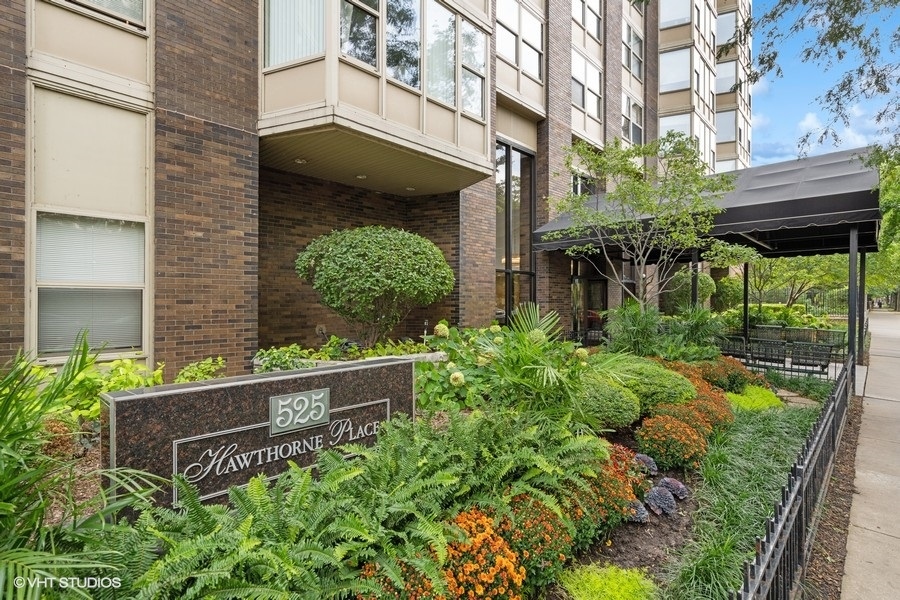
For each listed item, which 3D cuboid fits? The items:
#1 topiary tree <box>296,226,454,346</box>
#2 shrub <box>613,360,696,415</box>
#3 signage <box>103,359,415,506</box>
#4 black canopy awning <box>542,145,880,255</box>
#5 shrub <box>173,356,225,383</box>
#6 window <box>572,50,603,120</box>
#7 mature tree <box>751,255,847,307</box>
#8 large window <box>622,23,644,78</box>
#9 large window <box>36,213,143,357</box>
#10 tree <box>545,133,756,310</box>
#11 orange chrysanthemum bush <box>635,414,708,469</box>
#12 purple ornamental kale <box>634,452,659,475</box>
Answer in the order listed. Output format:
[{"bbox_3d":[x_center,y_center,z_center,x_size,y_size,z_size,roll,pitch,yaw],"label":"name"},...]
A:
[{"bbox_3d":[-1.235,-0.192,7.050,2.600,2.080,2.400,0,0,0],"label":"topiary tree"},{"bbox_3d":[2.478,1.071,5.200,1.030,0.660,1.000,0,0,-45],"label":"shrub"},{"bbox_3d":[-1.195,1.022,3.189,2.137,0.940,0.300,0,0,-45],"label":"signage"},{"bbox_3d":[6.477,-2.183,10.822,6.000,1.920,6.280,0,0,-45],"label":"black canopy awning"},{"bbox_3d":[-2.877,0.859,4.900,0.620,0.420,0.550,0,0,-45],"label":"shrub"},{"bbox_3d":[4.336,-6.766,13.500,2.150,1.720,0.150,0,0,-45],"label":"window"},{"bbox_3d":[15.535,-0.738,19.000,4.600,3.800,4.400,0,0,-45],"label":"mature tree"},{"bbox_3d":[6.863,-9.367,16.000,2.050,1.720,0.150,0,0,-45],"label":"large window"},{"bbox_3d":[-4.049,-0.143,4.830,0.980,1.600,0.100,0,0,-45],"label":"large window"},{"bbox_3d":[3.541,-0.764,7.500,3.700,4.350,3.500,0,0,-45],"label":"tree"},{"bbox_3d":[2.079,1.279,3.980,0.660,0.420,0.640,0,0,-45],"label":"orange chrysanthemum bush"},{"bbox_3d":[1.600,1.348,3.480,0.210,0.160,0.200,0,0,25],"label":"purple ornamental kale"}]

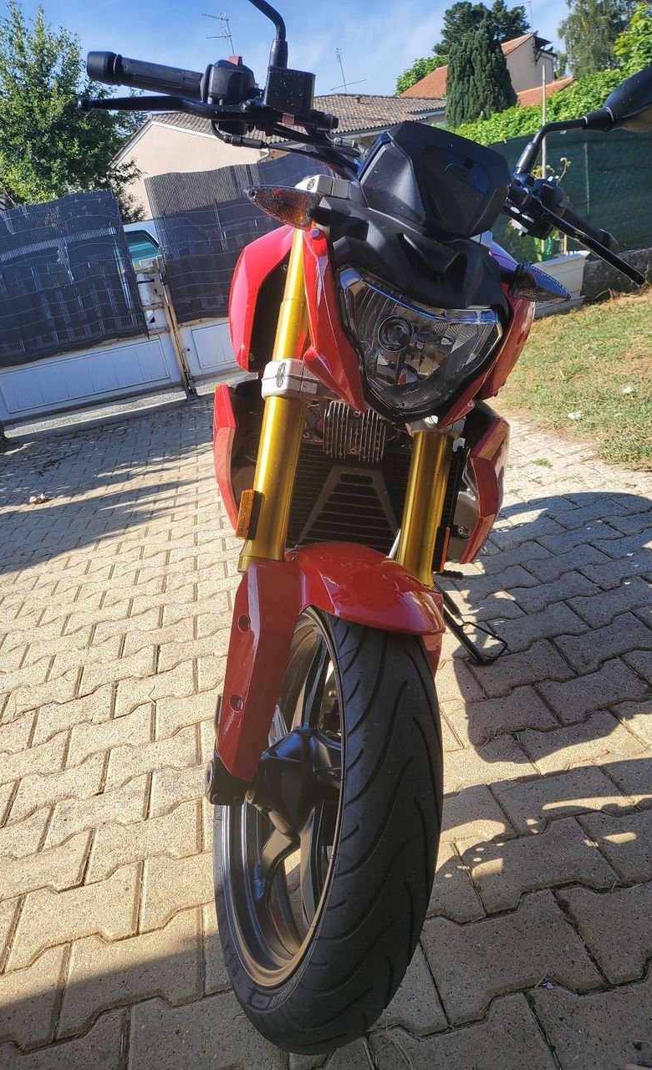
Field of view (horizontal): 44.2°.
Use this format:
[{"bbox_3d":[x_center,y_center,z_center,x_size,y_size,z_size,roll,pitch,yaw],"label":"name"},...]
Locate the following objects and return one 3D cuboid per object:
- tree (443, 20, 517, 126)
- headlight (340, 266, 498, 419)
[{"bbox_3d":[3.473,-8.702,17.387,1.500,4.300,1.500,-6,21,14],"label":"tree"},{"bbox_3d":[0.091,-0.210,0.940,0.210,0.155,0.115,10,10,-19],"label":"headlight"}]

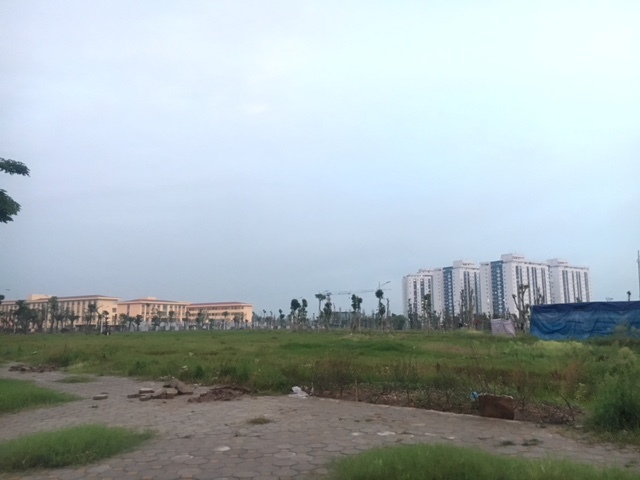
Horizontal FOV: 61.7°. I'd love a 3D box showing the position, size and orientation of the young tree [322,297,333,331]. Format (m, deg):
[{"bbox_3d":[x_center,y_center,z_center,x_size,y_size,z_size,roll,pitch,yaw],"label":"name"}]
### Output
[{"bbox_3d":[1.185,11.470,82.000,1.450,5.050,1.410,0,-9,0],"label":"young tree"}]

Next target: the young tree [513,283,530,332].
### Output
[{"bbox_3d":[24.427,8.334,65.000,2.180,5.760,2.120,0,-9,0],"label":"young tree"}]

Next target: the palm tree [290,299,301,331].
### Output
[{"bbox_3d":[-3.747,11.546,82.000,1.840,5.050,1.780,0,-9,0],"label":"palm tree"}]

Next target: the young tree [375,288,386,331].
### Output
[{"bbox_3d":[9.064,10.556,80.000,1.720,6.340,1.660,0,-9,0],"label":"young tree"}]

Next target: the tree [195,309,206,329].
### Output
[{"bbox_3d":[-26.744,17.680,120.000,2.690,4.700,2.600,0,-9,0],"label":"tree"}]

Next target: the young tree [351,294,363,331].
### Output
[{"bbox_3d":[5.346,10.692,78.000,1.670,5.530,1.620,0,-9,0],"label":"young tree"}]

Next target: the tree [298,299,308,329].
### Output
[{"bbox_3d":[-2.399,11.648,83.000,1.240,5.030,1.200,0,-9,0],"label":"tree"}]

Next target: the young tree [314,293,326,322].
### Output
[{"bbox_3d":[0.116,11.222,83.000,1.780,5.730,1.730,0,-9,0],"label":"young tree"}]

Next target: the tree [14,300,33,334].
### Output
[{"bbox_3d":[-42.578,11.129,77.000,2.580,4.880,2.510,0,-9,0],"label":"tree"}]

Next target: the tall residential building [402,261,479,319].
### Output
[{"bbox_3d":[106.061,45.580,470.000,50.000,53.000,42.000,5,-10,-30],"label":"tall residential building"}]

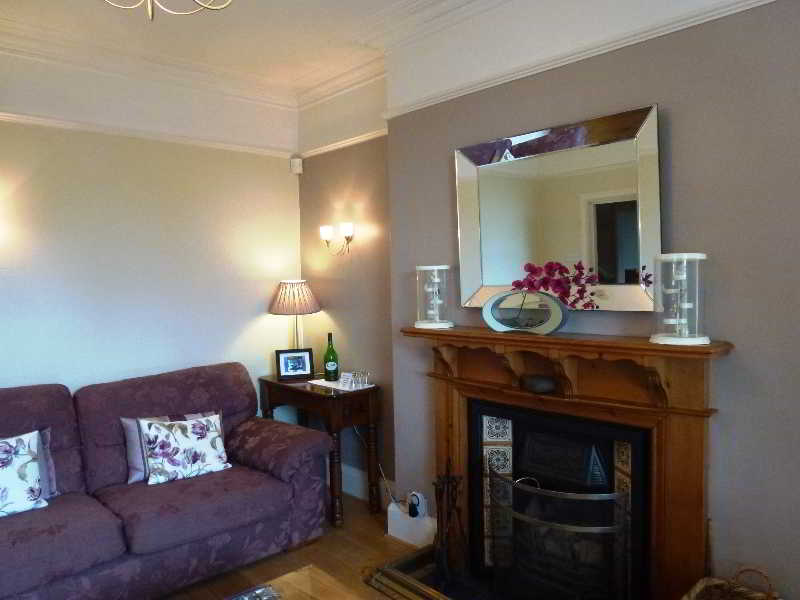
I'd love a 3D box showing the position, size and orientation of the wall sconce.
[{"bbox_3d":[-0.421,-0.407,3.735,0.290,0.210,0.150,1,3,44],"label":"wall sconce"}]

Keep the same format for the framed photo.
[{"bbox_3d":[-0.713,0.447,3.812,0.236,0.205,0.030,-2,-10,-12],"label":"framed photo"}]

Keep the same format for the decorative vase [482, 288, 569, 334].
[{"bbox_3d":[0.549,0.058,2.446,0.405,0.182,0.085,1,3,44],"label":"decorative vase"}]

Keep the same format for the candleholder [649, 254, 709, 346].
[{"bbox_3d":[1.013,-0.003,2.004,0.210,0.315,0.210,1,3,44],"label":"candleholder"}]

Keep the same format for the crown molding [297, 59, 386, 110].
[{"bbox_3d":[-0.410,-1.444,3.718,1.060,0.100,0.100,1,3,44],"label":"crown molding"}]

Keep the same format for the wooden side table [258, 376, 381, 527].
[{"bbox_3d":[-0.529,0.945,3.647,0.799,0.795,0.384,1,3,44],"label":"wooden side table"}]

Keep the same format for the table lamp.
[{"bbox_3d":[-0.734,0.208,3.867,0.360,0.670,0.360,1,3,44],"label":"table lamp"}]

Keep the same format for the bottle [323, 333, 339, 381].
[{"bbox_3d":[-0.465,0.383,3.736,0.088,0.318,0.088,-1,2,0],"label":"bottle"}]

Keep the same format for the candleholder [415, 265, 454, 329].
[{"bbox_3d":[0.175,-0.012,2.809,0.200,0.312,0.200,-1,2,0],"label":"candleholder"}]

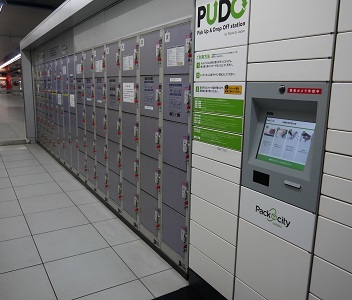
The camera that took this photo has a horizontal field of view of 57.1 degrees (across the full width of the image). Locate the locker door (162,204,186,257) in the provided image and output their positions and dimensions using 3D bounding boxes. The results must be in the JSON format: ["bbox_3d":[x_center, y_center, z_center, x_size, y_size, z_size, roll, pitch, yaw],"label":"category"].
[{"bbox_3d":[-0.017,0.637,2.581,0.030,0.329,0.355,-6,13,-31],"label":"locker door"}]

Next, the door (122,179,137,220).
[{"bbox_3d":[-0.468,0.494,3.333,0.030,0.340,0.351,-6,13,-31],"label":"door"}]

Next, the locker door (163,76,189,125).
[{"bbox_3d":[0.004,-0.388,2.425,0.030,0.344,0.351,-6,13,-31],"label":"locker door"}]

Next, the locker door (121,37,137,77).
[{"bbox_3d":[-0.443,-0.884,3.102,0.030,0.344,0.351,-5,13,-31],"label":"locker door"}]

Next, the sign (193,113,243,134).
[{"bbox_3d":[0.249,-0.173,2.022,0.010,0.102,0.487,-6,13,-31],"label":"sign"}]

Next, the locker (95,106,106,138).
[{"bbox_3d":[-0.901,-0.341,3.908,0.030,0.342,0.350,-5,13,-31],"label":"locker"}]

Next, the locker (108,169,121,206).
[{"bbox_3d":[-0.694,0.416,3.699,0.030,0.347,0.369,-6,13,-31],"label":"locker"}]

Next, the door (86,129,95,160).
[{"bbox_3d":[-1.133,-0.073,4.331,0.030,0.340,0.350,-5,13,-31],"label":"door"}]

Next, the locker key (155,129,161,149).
[{"bbox_3d":[-0.151,-0.097,2.636,0.045,0.170,0.070,-6,13,-31],"label":"locker key"}]

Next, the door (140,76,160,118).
[{"bbox_3d":[-0.222,-0.451,2.738,0.030,0.335,0.355,-6,13,-31],"label":"door"}]

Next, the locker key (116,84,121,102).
[{"bbox_3d":[-0.594,-0.584,3.344,0.040,0.175,0.060,-6,13,-31],"label":"locker key"}]

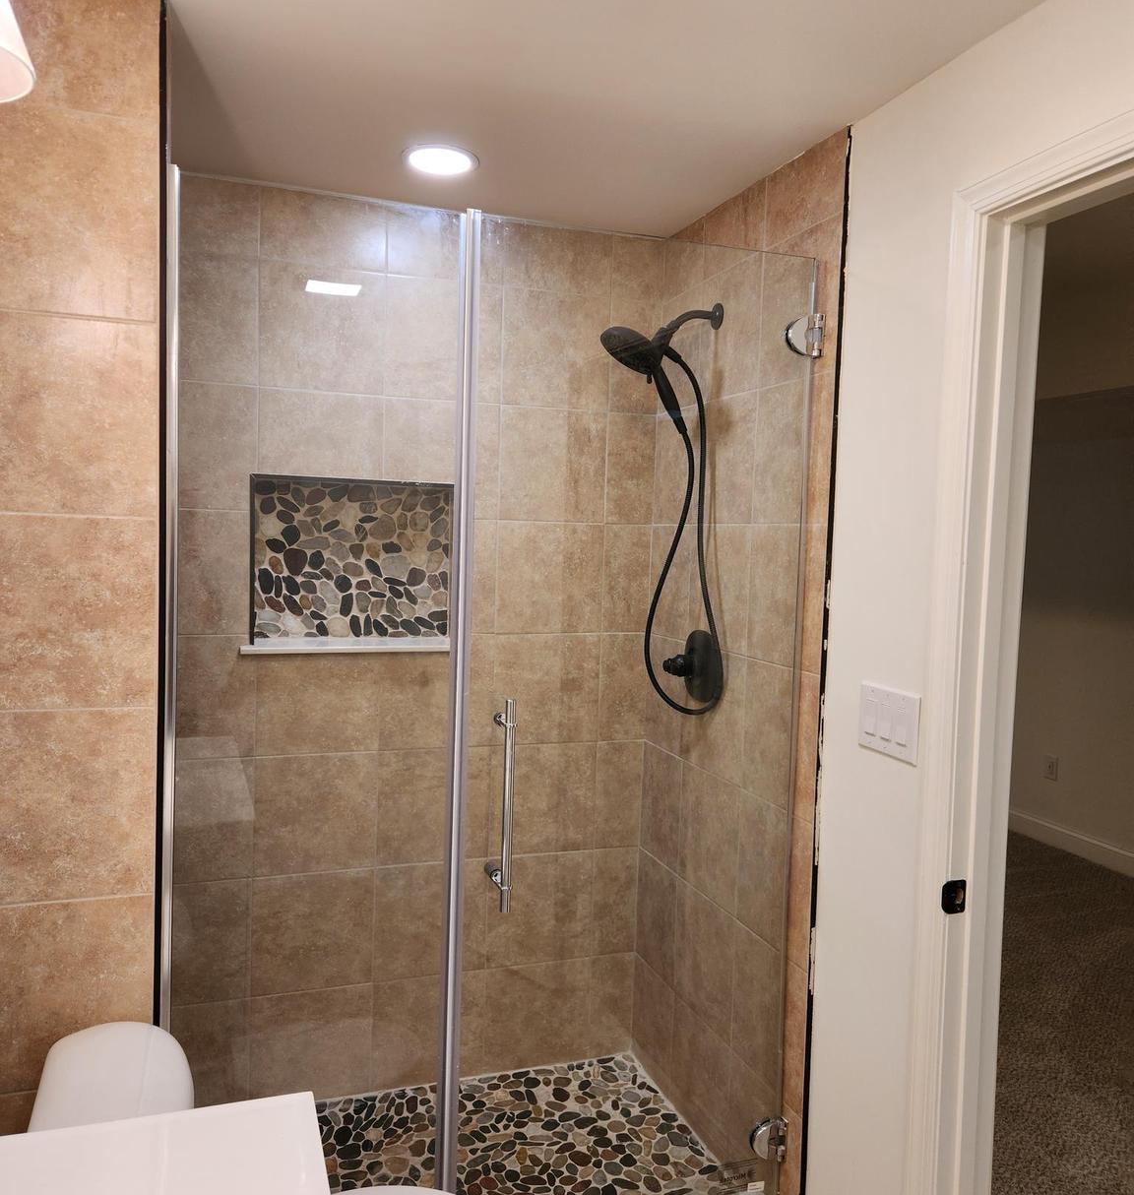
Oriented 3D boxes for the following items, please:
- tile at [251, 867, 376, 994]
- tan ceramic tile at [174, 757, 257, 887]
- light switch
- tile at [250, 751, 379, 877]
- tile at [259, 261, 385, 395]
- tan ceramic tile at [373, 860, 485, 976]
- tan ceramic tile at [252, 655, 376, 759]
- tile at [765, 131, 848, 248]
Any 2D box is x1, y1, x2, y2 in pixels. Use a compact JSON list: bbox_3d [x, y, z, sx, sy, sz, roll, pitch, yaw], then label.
[{"bbox_3d":[-0.647,0.853,2.571,0.304,0.304,0.010,1,4,-19],"label":"tile"},{"bbox_3d":[-0.869,0.546,2.473,0.186,0.304,0.010,1,4,-19],"label":"tan ceramic tile"},{"bbox_3d":[0.585,0.227,1.824,0.009,0.121,0.170,1,4,-19],"label":"light switch"},{"bbox_3d":[-0.638,0.549,2.553,0.304,0.304,0.010,1,4,-19],"label":"tile"},{"bbox_3d":[-0.600,-0.666,2.483,0.304,0.304,0.010,1,4,-19],"label":"tile"},{"bbox_3d":[-0.360,0.856,2.671,0.304,0.304,0.010,1,4,-19],"label":"tan ceramic tile"},{"bbox_3d":[-0.629,0.265,2.537,0.304,0.265,0.010,1,4,-19],"label":"tan ceramic tile"},{"bbox_3d":[0.497,-0.844,2.099,0.010,0.163,0.299,1,4,-19],"label":"tile"}]

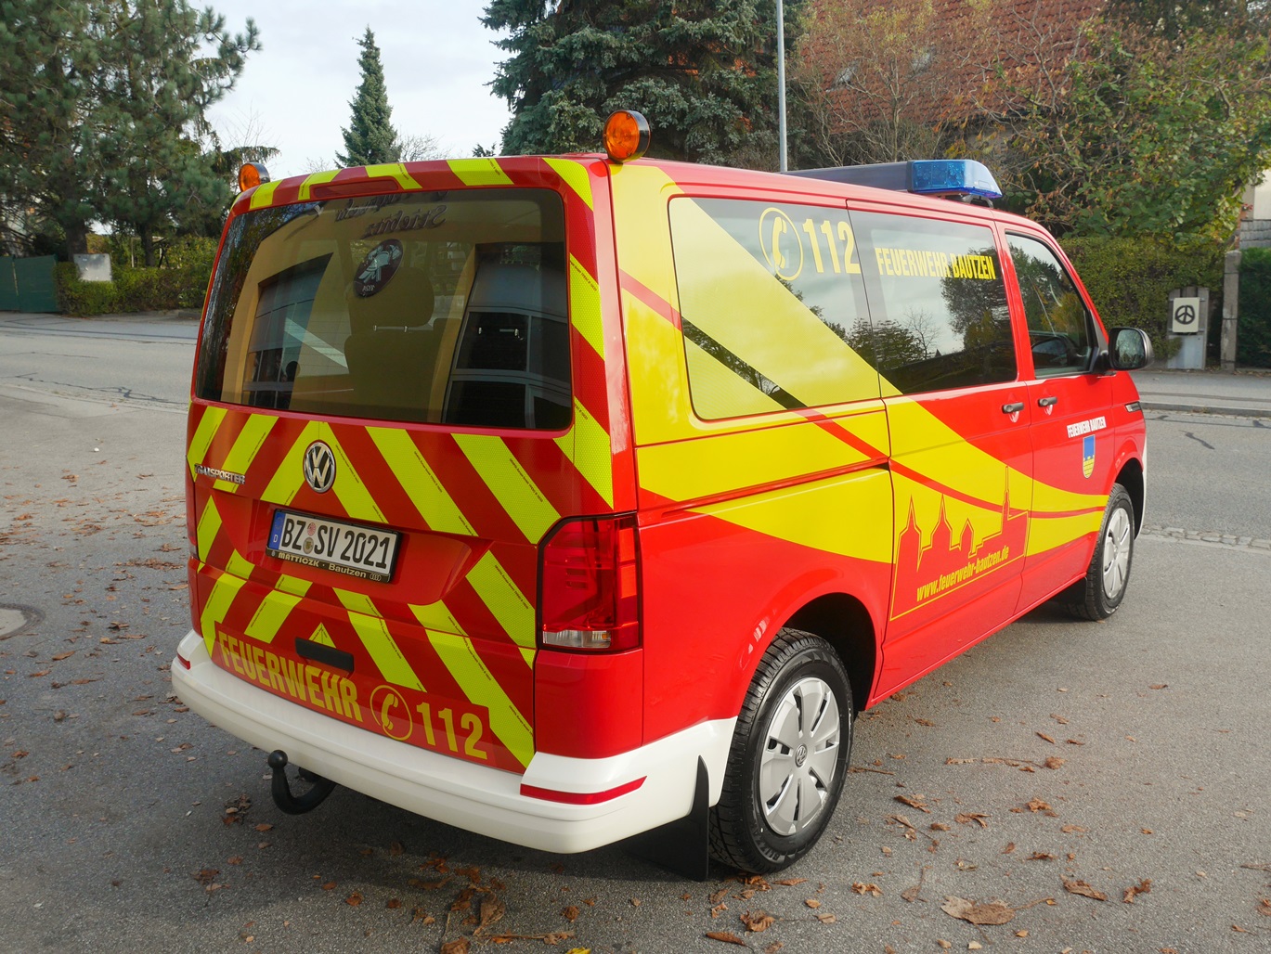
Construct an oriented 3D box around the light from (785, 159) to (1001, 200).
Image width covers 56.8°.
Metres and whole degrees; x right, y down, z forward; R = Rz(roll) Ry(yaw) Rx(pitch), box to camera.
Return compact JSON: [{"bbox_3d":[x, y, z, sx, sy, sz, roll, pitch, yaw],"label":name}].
[{"bbox_3d":[0.825,-1.233,4.991,1.360,0.136,0.308,7,13,38],"label":"light"}]

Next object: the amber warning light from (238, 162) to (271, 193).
[{"bbox_3d":[-1.197,-0.942,3.707,0.120,0.123,0.047,6,12,34],"label":"amber warning light"}]

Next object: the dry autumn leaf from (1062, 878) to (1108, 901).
[{"bbox_3d":[1.235,1.131,3.229,0.050,0.022,0.140,-9,13,-39],"label":"dry autumn leaf"}]

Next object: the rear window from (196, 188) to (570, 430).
[{"bbox_3d":[-0.740,-0.452,3.072,1.510,0.575,0.115,7,-2,37],"label":"rear window"}]

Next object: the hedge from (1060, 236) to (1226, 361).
[{"bbox_3d":[7.573,-2.832,18.851,3.600,2.000,1.000,7,13,39],"label":"hedge"}]

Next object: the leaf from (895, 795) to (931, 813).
[{"bbox_3d":[0.914,1.078,3.877,0.132,0.020,0.034,8,14,43],"label":"leaf"}]

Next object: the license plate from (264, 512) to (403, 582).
[{"bbox_3d":[-0.810,0.185,3.140,0.528,0.136,0.020,7,-8,38],"label":"license plate"}]

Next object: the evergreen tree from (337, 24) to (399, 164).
[{"bbox_3d":[-9.689,-11.298,43.887,3.500,10.400,3.500,-3,10,-13],"label":"evergreen tree"}]

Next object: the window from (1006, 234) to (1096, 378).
[{"bbox_3d":[1.703,-0.702,4.820,0.050,0.590,0.860,-8,3,36],"label":"window"}]

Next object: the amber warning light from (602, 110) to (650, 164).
[{"bbox_3d":[-0.018,-0.803,2.771,0.120,0.123,0.047,8,14,42],"label":"amber warning light"}]

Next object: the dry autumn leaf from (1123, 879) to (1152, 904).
[{"bbox_3d":[1.369,1.131,3.205,0.130,0.030,0.055,-10,13,-42],"label":"dry autumn leaf"}]

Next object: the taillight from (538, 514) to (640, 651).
[{"bbox_3d":[-0.112,0.239,2.667,0.215,0.325,0.165,7,12,37],"label":"taillight"}]

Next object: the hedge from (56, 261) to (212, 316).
[{"bbox_3d":[-15.720,-5.898,36.741,5.164,1.668,1.390,1,11,18],"label":"hedge"}]

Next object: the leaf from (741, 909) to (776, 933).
[{"bbox_3d":[0.336,1.209,3.208,0.089,0.030,0.068,-1,10,3],"label":"leaf"}]

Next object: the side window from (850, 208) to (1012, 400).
[{"bbox_3d":[1.027,-0.579,3.939,0.035,0.580,1.071,-9,1,39],"label":"side window"}]

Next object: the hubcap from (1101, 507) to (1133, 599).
[{"bbox_3d":[2.309,0.366,5.671,0.055,0.440,0.440,7,12,37],"label":"hubcap"}]

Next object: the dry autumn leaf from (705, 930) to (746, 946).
[{"bbox_3d":[0.241,1.230,3.137,0.113,0.018,0.032,2,11,20],"label":"dry autumn leaf"}]

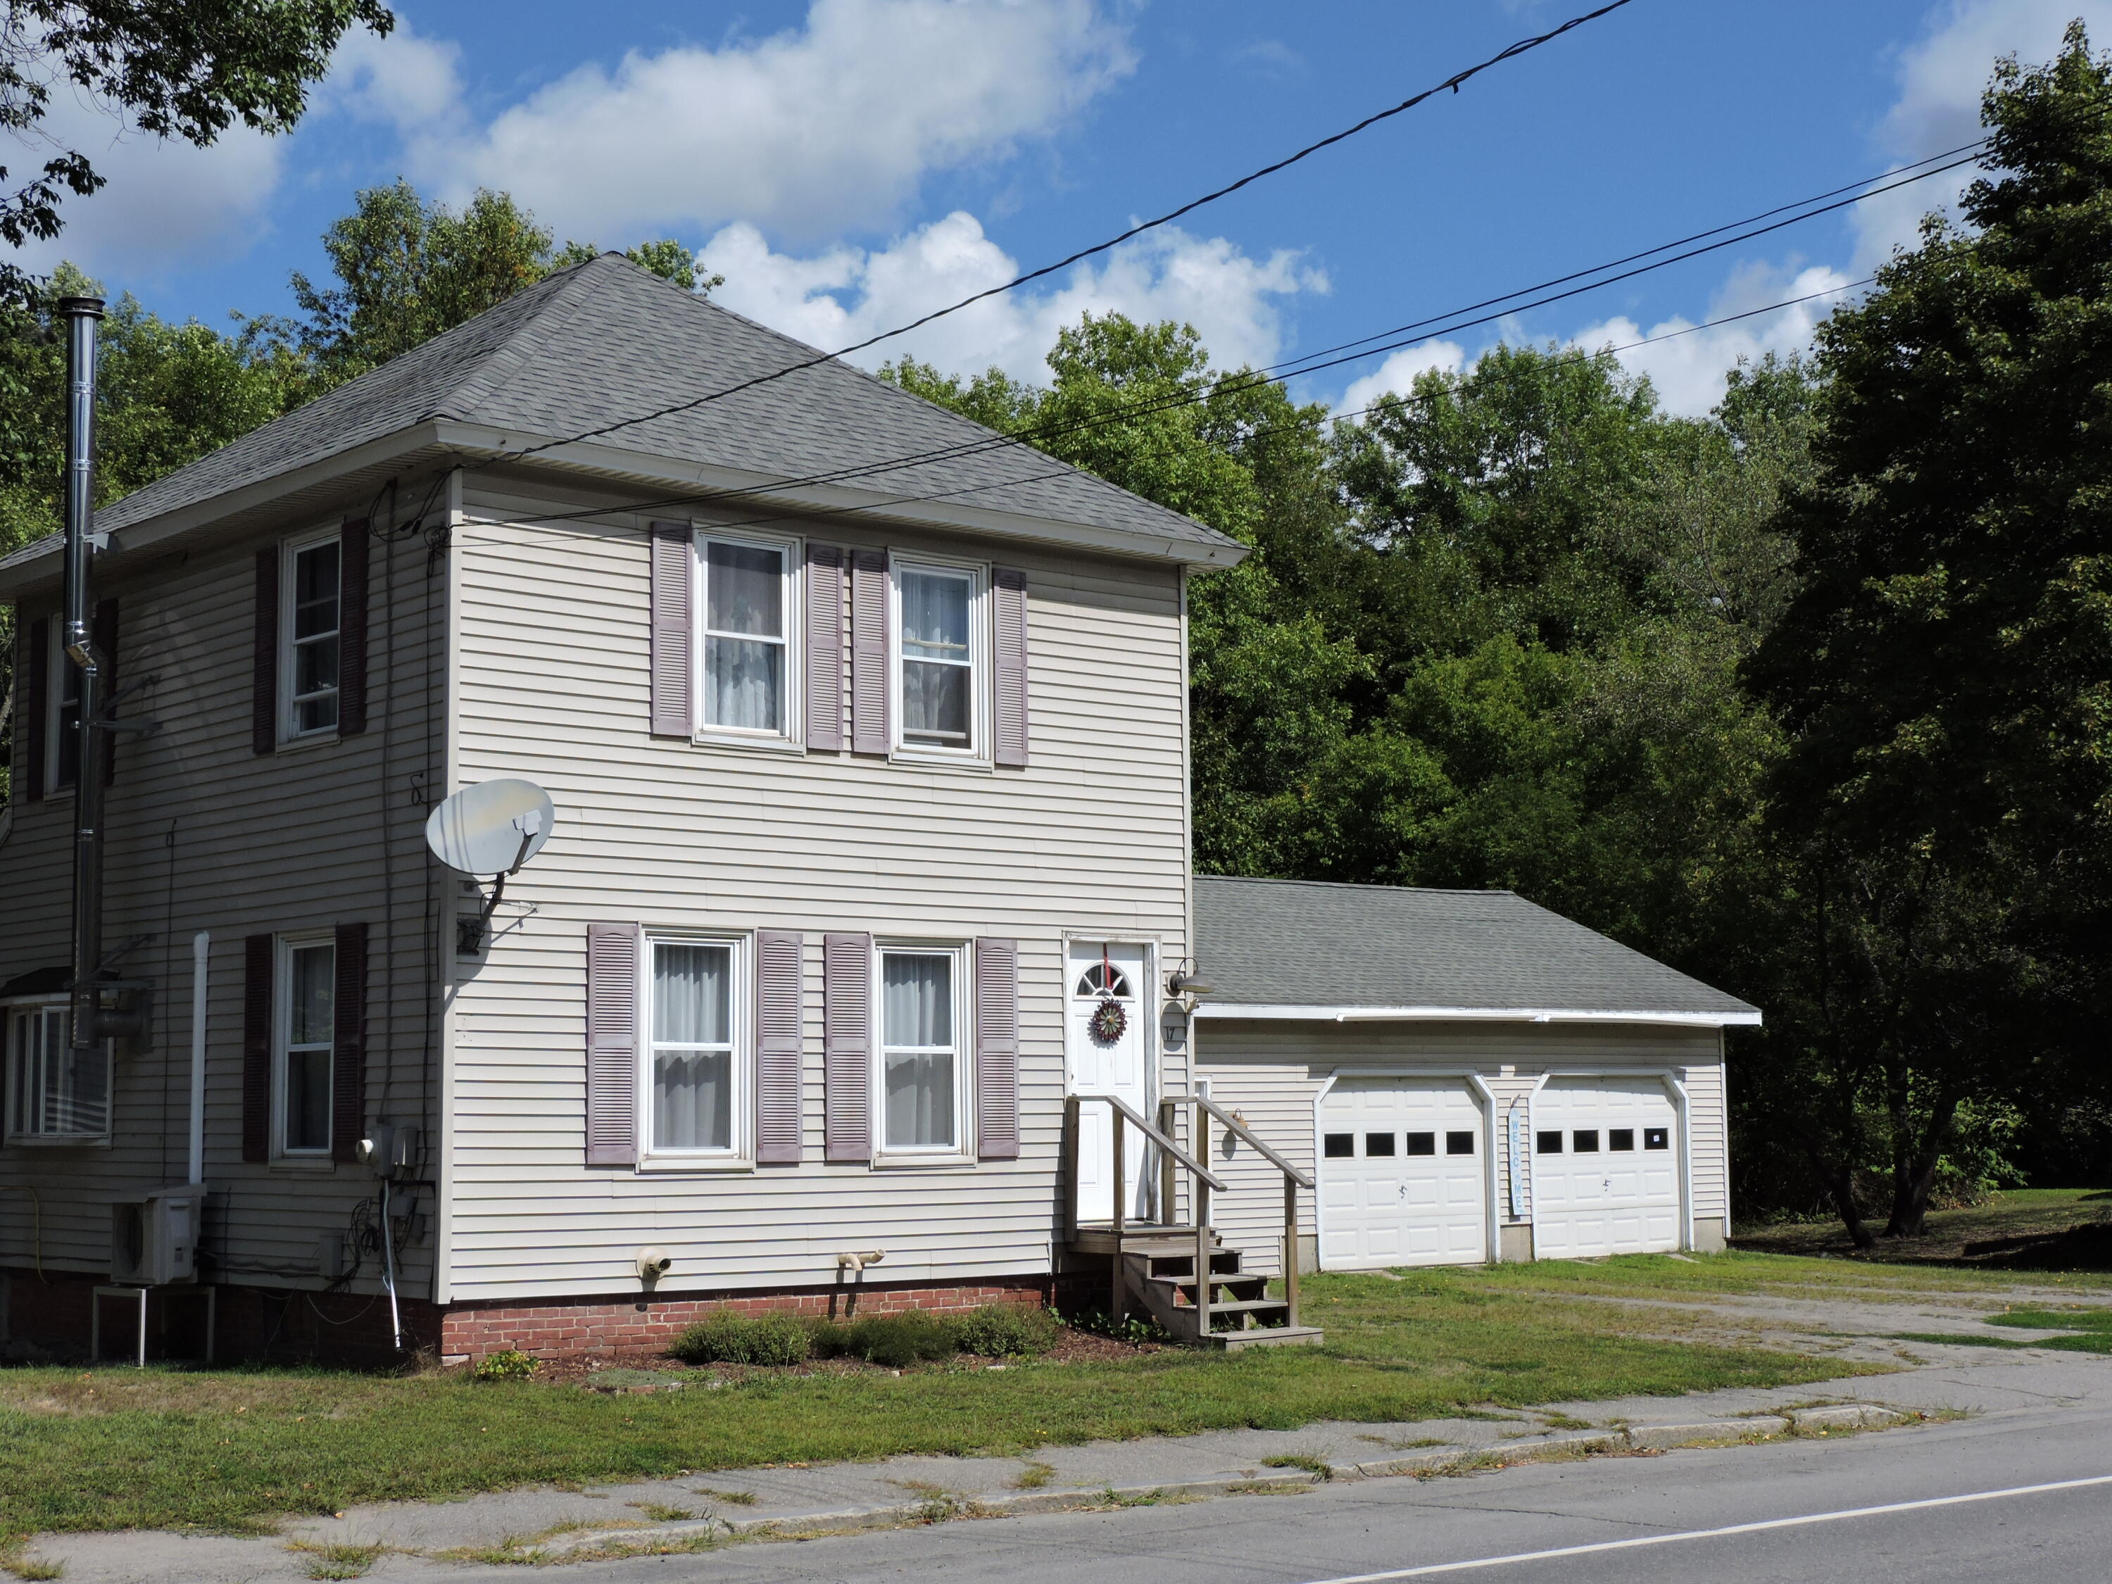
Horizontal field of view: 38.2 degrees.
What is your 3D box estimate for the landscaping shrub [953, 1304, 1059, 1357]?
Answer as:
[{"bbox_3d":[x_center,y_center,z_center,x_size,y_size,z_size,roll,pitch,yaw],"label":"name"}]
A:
[{"bbox_3d":[-0.337,3.594,20.441,0.740,0.350,0.660,5,-8,-40],"label":"landscaping shrub"}]

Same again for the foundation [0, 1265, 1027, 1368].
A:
[{"bbox_3d":[-3.569,3.779,22.875,6.200,0.510,6.900,5,-8,-40],"label":"foundation"}]

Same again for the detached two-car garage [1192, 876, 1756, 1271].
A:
[{"bbox_3d":[2.501,3.333,37.207,9.650,4.620,7.900,5,-8,-40],"label":"detached two-car garage"}]

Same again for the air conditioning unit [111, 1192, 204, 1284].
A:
[{"bbox_3d":[-6.063,2.999,20.539,0.310,0.580,0.710,5,-8,-40],"label":"air conditioning unit"}]

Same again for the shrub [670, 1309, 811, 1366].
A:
[{"bbox_3d":[-1.977,3.406,19.090,0.950,0.360,0.720,5,-8,-40],"label":"shrub"}]

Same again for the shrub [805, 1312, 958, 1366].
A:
[{"bbox_3d":[-1.113,3.523,19.682,1.100,0.360,0.740,5,-8,-40],"label":"shrub"}]

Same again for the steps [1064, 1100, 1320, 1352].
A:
[{"bbox_3d":[0.946,2.965,21.192,1.040,1.740,1.570,5,-8,-40],"label":"steps"}]

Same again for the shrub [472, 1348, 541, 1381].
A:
[{"bbox_3d":[-3.264,3.398,18.125,0.440,0.210,0.380,5,-8,-40],"label":"shrub"}]

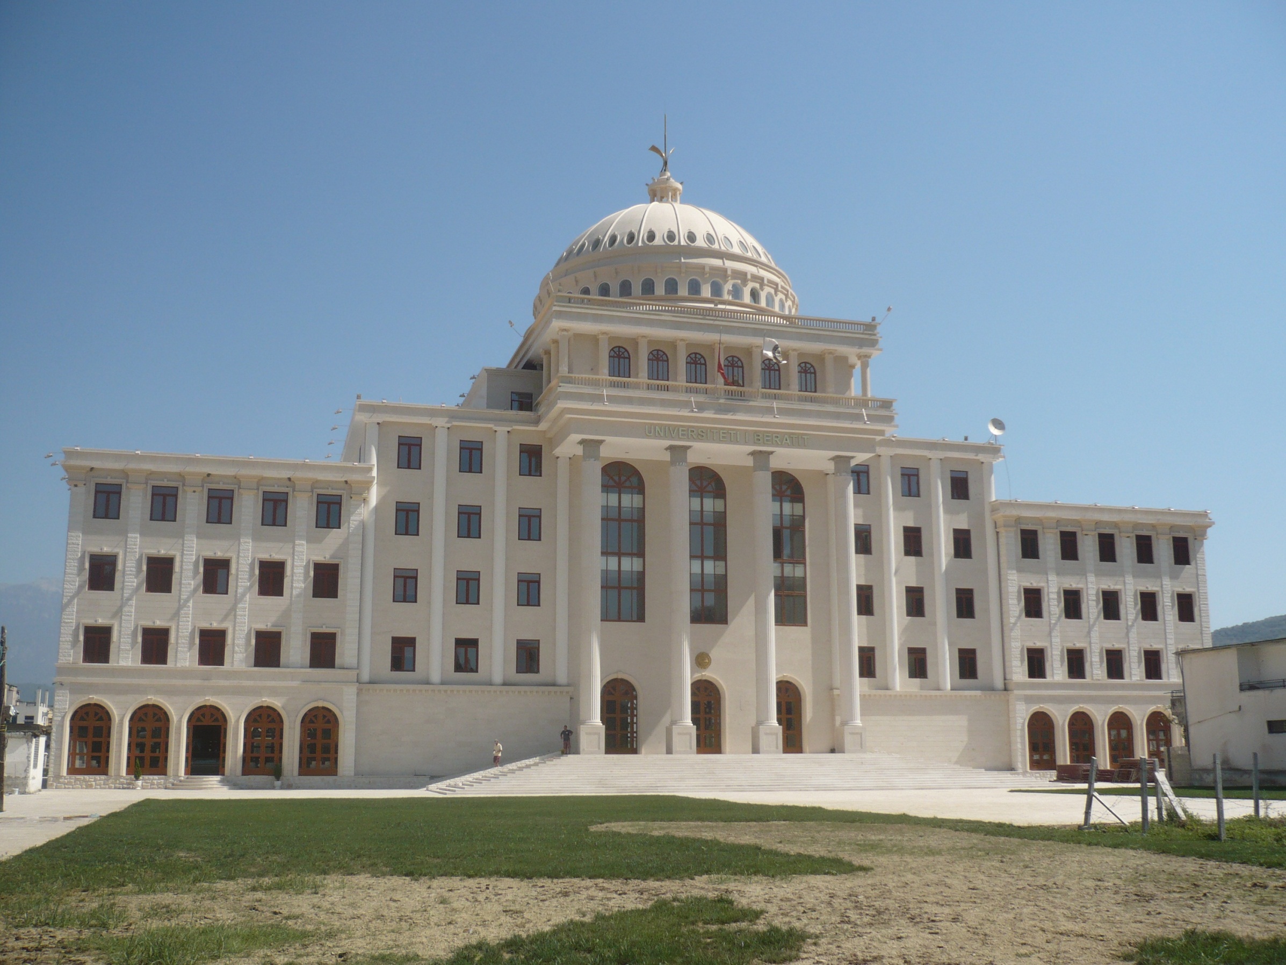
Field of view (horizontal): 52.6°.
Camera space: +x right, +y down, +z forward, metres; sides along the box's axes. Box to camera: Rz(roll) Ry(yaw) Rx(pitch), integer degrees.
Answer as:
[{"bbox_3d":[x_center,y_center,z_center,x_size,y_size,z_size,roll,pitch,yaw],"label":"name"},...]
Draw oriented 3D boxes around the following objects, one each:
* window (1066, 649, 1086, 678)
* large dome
[{"bbox_3d":[31.190,13.011,93.548,1.490,2.140,0.200,3,-12,-15],"label":"window"},{"bbox_3d":[1.766,-17.963,99.780,20.100,12.567,20.100,3,-12,-15],"label":"large dome"}]

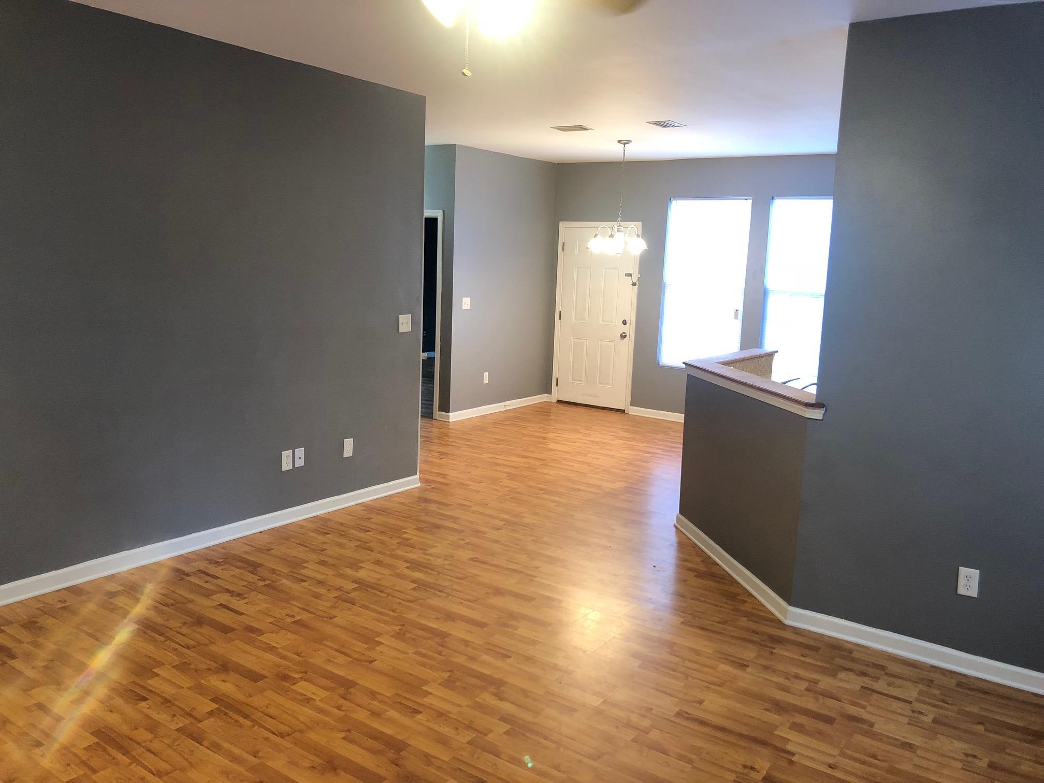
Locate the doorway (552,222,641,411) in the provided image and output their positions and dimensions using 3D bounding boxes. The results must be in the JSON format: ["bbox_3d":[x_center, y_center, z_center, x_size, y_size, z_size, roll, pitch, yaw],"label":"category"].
[{"bbox_3d":[0.840,-0.856,9.630,1.051,2.104,0.101,8,11,35],"label":"doorway"}]

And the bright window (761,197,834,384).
[{"bbox_3d":[2.828,-0.976,8.192,0.906,1.782,0.098,8,11,35],"label":"bright window"}]

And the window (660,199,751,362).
[{"bbox_3d":[1.913,-1.111,8.836,0.906,1.782,0.098,8,11,35],"label":"window"}]

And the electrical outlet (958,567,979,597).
[{"bbox_3d":[1.846,0.791,3.494,0.072,0.115,0.010,8,11,35],"label":"electrical outlet"}]

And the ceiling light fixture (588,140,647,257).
[{"bbox_3d":[0.903,-1.740,7.664,0.535,1.017,0.535,2,9,0],"label":"ceiling light fixture"}]

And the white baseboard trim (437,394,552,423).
[{"bbox_3d":[-0.262,0.165,9.352,0.183,0.085,1.875,8,11,35],"label":"white baseboard trim"}]

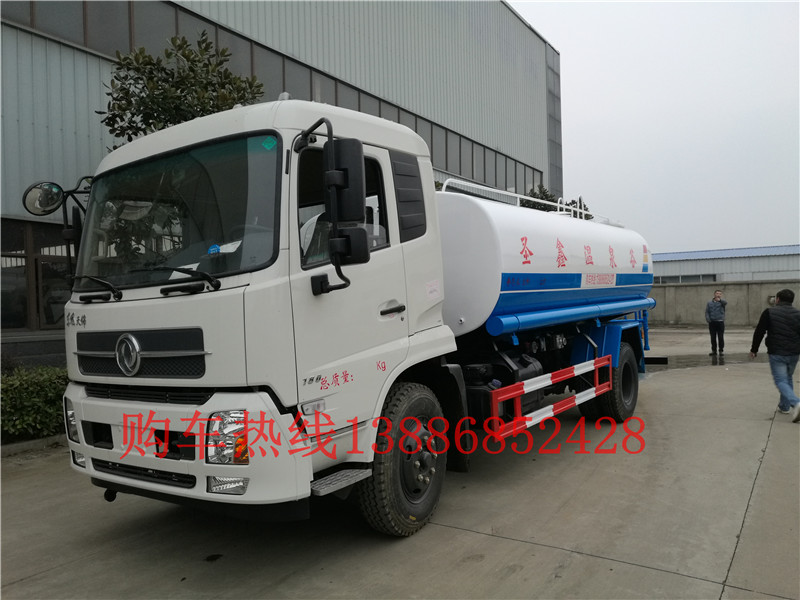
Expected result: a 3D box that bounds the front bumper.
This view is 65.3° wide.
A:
[{"bbox_3d":[-1.490,0.767,3.828,2.300,0.600,0.420,-1,0,35],"label":"front bumper"}]

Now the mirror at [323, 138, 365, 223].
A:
[{"bbox_3d":[-0.310,-0.663,3.460,0.205,0.450,0.110,-3,0,12],"label":"mirror"}]

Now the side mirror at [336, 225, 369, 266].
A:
[{"bbox_3d":[-0.259,-0.303,3.470,0.180,0.210,0.100,-3,0,12],"label":"side mirror"}]

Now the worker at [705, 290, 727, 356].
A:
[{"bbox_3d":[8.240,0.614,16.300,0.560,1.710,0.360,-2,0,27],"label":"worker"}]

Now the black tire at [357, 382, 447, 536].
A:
[{"bbox_3d":[0.046,1.087,4.344,0.270,1.010,1.010,-1,0,25],"label":"black tire"}]

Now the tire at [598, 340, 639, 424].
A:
[{"bbox_3d":[2.808,1.060,8.012,0.270,1.010,1.010,-1,0,35],"label":"tire"}]

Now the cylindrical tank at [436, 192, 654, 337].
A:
[{"bbox_3d":[1.400,-0.360,7.950,2.270,1.430,4.750,-3,0,37],"label":"cylindrical tank"}]

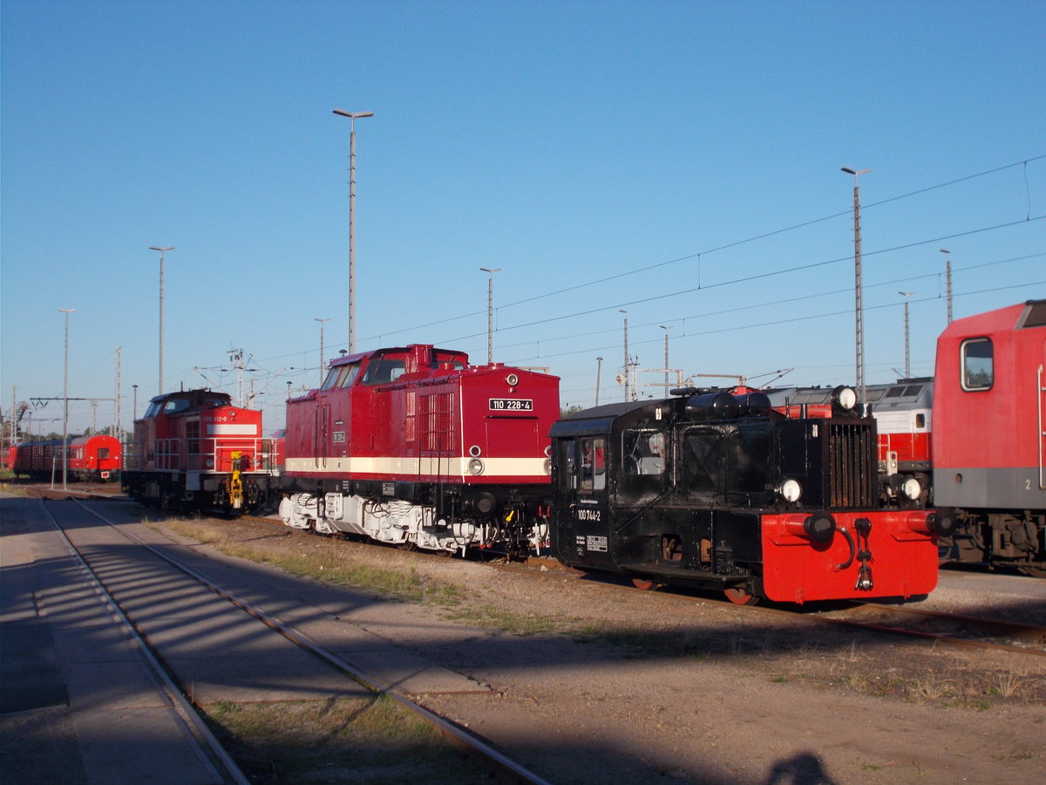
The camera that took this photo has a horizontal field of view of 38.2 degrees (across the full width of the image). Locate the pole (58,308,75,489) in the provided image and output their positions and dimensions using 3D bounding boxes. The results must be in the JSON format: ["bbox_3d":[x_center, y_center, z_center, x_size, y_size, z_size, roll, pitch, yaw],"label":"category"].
[{"bbox_3d":[-30.428,0.420,100.774,1.100,12.045,0.280,1,-3,-19],"label":"pole"}]

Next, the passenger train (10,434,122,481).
[{"bbox_3d":[-45.362,6.583,148.281,2.900,4.050,47.000,1,-3,-25],"label":"passenger train"}]

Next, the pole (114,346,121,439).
[{"bbox_3d":[-41.059,2.059,152.695,0.650,13.400,0.500,1,-3,-25],"label":"pole"}]

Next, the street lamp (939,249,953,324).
[{"bbox_3d":[20.593,-0.934,73.316,0.680,12.045,0.280,1,-3,-19],"label":"street lamp"}]

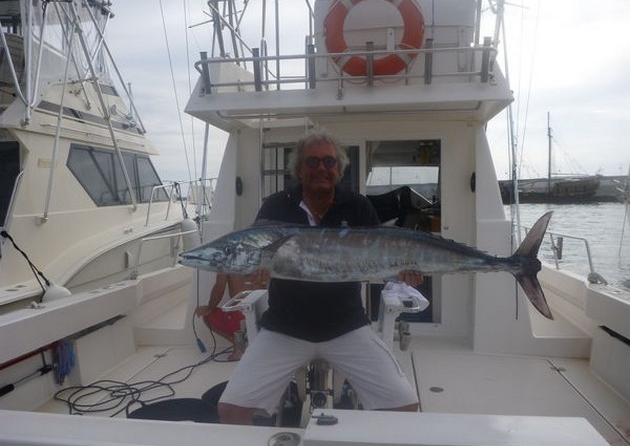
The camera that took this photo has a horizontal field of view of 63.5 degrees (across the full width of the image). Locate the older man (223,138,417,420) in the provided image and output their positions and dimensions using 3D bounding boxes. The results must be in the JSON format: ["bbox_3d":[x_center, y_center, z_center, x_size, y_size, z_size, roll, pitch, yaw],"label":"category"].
[{"bbox_3d":[0.020,0.460,2.100,0.800,1.670,0.540,-1,3,2],"label":"older man"}]

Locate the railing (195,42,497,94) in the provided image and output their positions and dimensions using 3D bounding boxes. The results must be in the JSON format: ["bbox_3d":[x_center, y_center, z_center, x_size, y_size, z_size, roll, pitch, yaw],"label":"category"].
[{"bbox_3d":[0.175,-1.130,3.720,2.170,0.320,0.150,-1,4,8],"label":"railing"}]

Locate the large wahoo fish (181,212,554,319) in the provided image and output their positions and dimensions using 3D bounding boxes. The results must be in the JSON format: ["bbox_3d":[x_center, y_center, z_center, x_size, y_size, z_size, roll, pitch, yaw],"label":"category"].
[{"bbox_3d":[0.190,0.155,1.850,1.360,0.380,0.170,0,3,0],"label":"large wahoo fish"}]

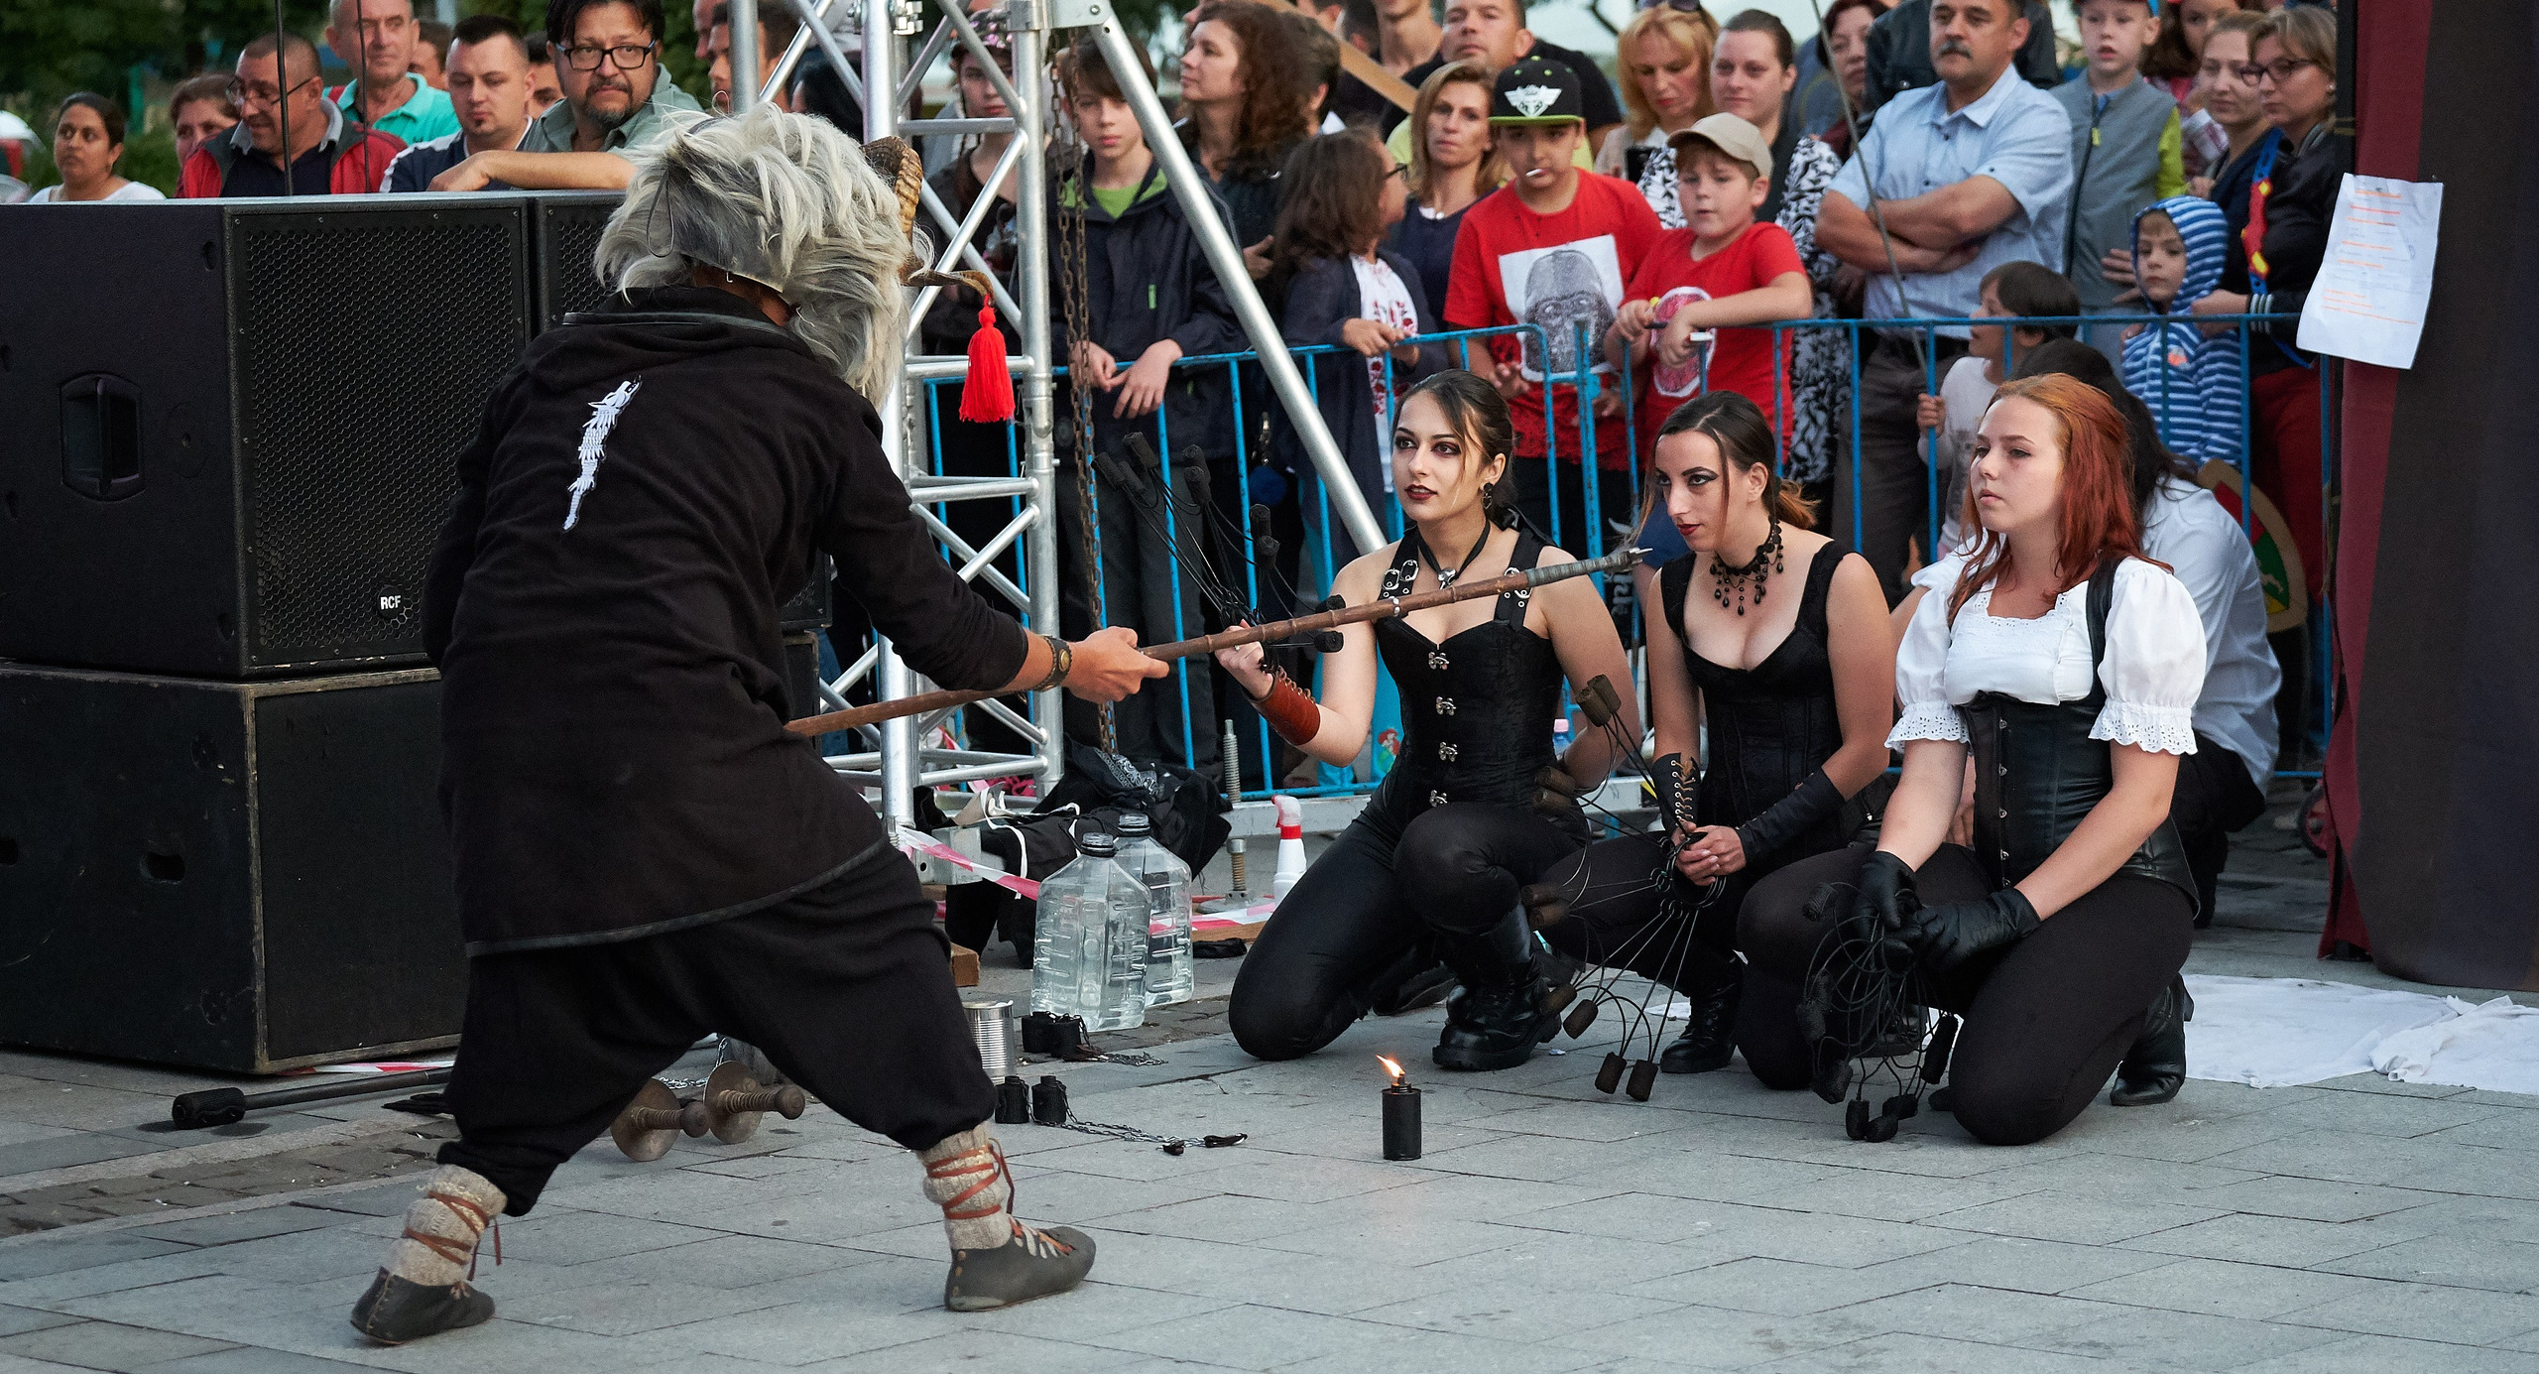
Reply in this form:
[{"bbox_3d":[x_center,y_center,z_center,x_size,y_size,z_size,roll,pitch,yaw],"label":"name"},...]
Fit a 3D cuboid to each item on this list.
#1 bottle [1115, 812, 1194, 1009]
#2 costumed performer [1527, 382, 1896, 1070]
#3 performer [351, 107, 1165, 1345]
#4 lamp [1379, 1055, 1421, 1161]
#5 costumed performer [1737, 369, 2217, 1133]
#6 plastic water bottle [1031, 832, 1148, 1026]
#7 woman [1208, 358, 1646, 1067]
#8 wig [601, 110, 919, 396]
[{"bbox_3d":[-0.224,0.365,8.712,0.148,0.302,0.148,4,7,40],"label":"bottle"},{"bbox_3d":[0.661,0.054,8.055,0.520,1.017,0.660,3,7,35],"label":"costumed performer"},{"bbox_3d":[-0.604,0.018,6.449,0.640,1.456,0.880,3,7,38],"label":"performer"},{"bbox_3d":[0.179,0.584,7.309,0.057,0.129,0.057,-1,6,0],"label":"lamp"},{"bbox_3d":[1.009,0.077,7.633,0.620,1.043,0.680,4,7,40],"label":"costumed performer"},{"bbox_3d":[-0.297,0.383,8.539,0.148,0.302,0.148,2,7,32],"label":"plastic water bottle"},{"bbox_3d":[0.253,0.034,8.204,0.530,1.043,0.680,2,7,30],"label":"woman"},{"bbox_3d":[-0.615,-0.525,6.446,0.370,0.340,0.310,14,-5,-40],"label":"wig"}]

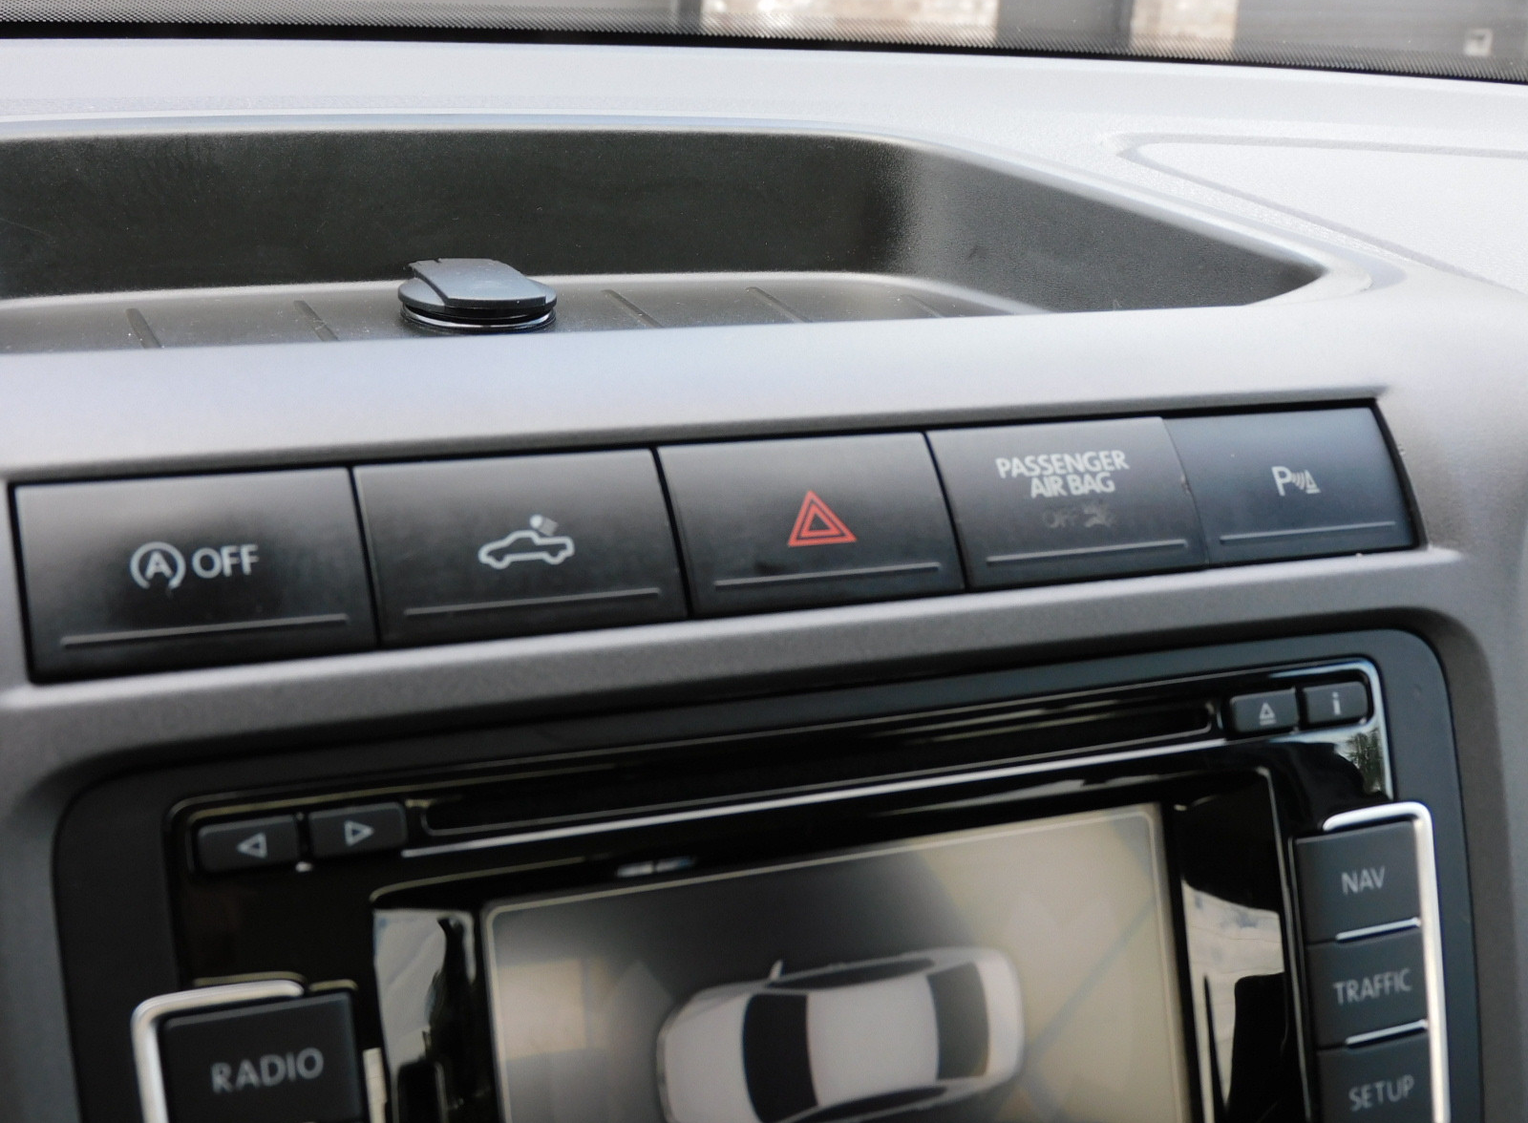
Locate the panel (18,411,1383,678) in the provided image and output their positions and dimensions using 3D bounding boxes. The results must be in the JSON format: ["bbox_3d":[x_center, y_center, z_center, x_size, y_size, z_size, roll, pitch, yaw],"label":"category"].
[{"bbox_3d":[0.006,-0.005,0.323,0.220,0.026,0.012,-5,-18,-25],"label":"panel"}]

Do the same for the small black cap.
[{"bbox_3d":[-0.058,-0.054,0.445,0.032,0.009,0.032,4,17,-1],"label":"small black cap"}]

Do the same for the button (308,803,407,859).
[{"bbox_3d":[-0.053,0.035,0.287,0.013,0.006,0.004,-5,-1,-25],"label":"button"}]

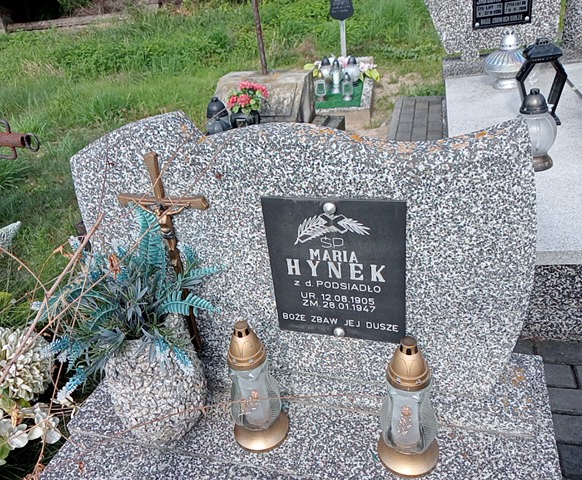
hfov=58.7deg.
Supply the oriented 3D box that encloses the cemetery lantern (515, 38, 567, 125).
[{"bbox_3d":[1.135,-0.725,2.359,0.200,0.355,0.165,0,31,13],"label":"cemetery lantern"}]

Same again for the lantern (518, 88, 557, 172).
[{"bbox_3d":[0.908,-0.419,1.946,0.180,0.285,0.180,7,33,24],"label":"lantern"}]

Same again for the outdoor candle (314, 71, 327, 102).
[{"bbox_3d":[0.230,-1.174,3.944,0.085,0.225,0.080,-5,30,5],"label":"outdoor candle"}]

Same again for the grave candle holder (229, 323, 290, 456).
[{"bbox_3d":[-0.073,0.264,0.973,0.110,0.258,0.110,-12,30,-7],"label":"grave candle holder"}]

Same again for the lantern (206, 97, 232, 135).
[{"bbox_3d":[-0.458,-0.760,3.250,0.170,0.320,0.170,-11,30,-5],"label":"lantern"}]

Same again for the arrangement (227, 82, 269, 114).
[{"bbox_3d":[-0.271,-0.902,3.300,0.235,0.200,0.180,2,31,17],"label":"arrangement"}]

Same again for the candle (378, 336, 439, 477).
[{"bbox_3d":[0.202,0.275,0.889,0.110,0.258,0.110,0,30,13],"label":"candle"}]

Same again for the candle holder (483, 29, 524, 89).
[{"bbox_3d":[1.217,-1.013,2.891,0.260,0.295,0.260,5,32,21],"label":"candle holder"}]

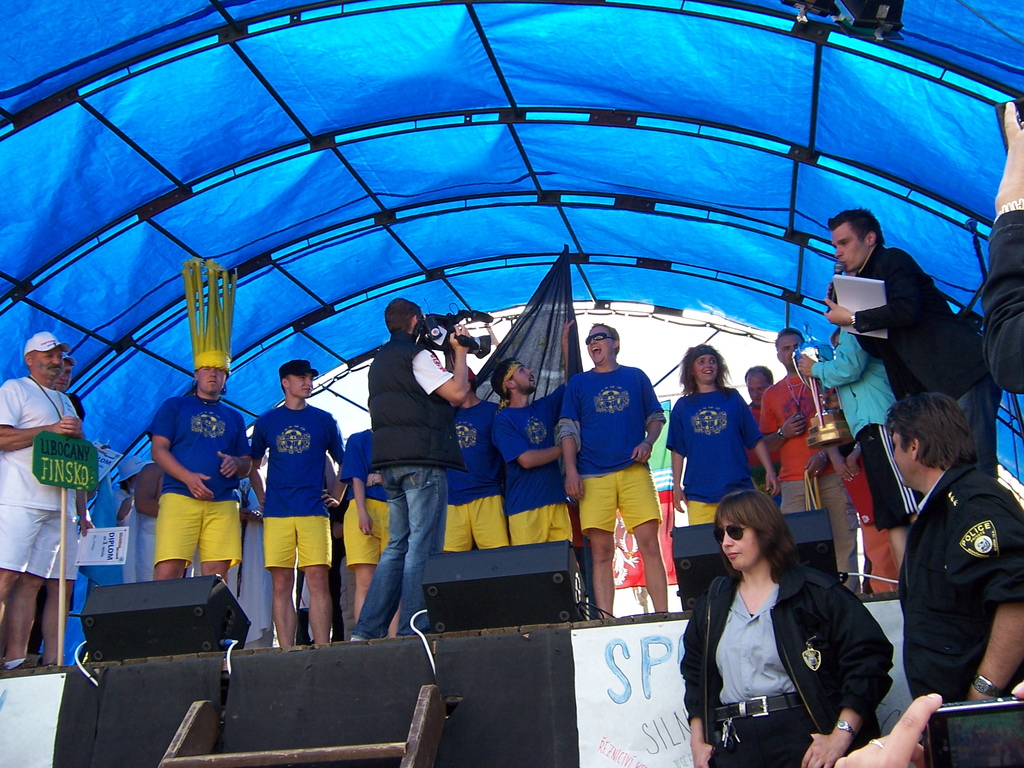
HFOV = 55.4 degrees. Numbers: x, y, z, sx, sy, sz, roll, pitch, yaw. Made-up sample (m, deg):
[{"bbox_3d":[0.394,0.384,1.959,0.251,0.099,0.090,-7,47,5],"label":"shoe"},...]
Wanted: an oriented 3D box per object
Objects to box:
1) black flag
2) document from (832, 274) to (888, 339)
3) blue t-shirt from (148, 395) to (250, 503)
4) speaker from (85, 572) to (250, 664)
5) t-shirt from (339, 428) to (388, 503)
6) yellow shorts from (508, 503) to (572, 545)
[{"bbox_3d":[0.125,-0.368,6.250,0.660,1.050,0.280,-6,-17,7],"label":"black flag"},{"bbox_3d":[1.418,-0.309,3.950,0.215,0.020,0.290,0,-55,10],"label":"document"},{"bbox_3d":[-1.921,0.396,6.000,0.600,0.670,0.350,0,-17,-12],"label":"blue t-shirt"},{"bbox_3d":[-1.817,1.225,5.120,0.740,0.390,0.420,-8,-17,12],"label":"speaker"},{"bbox_3d":[-0.819,0.508,6.080,0.500,0.620,0.280,-5,-17,2],"label":"t-shirt"},{"bbox_3d":[0.158,0.743,5.611,0.380,0.402,0.280,6,-20,-29],"label":"yellow shorts"}]

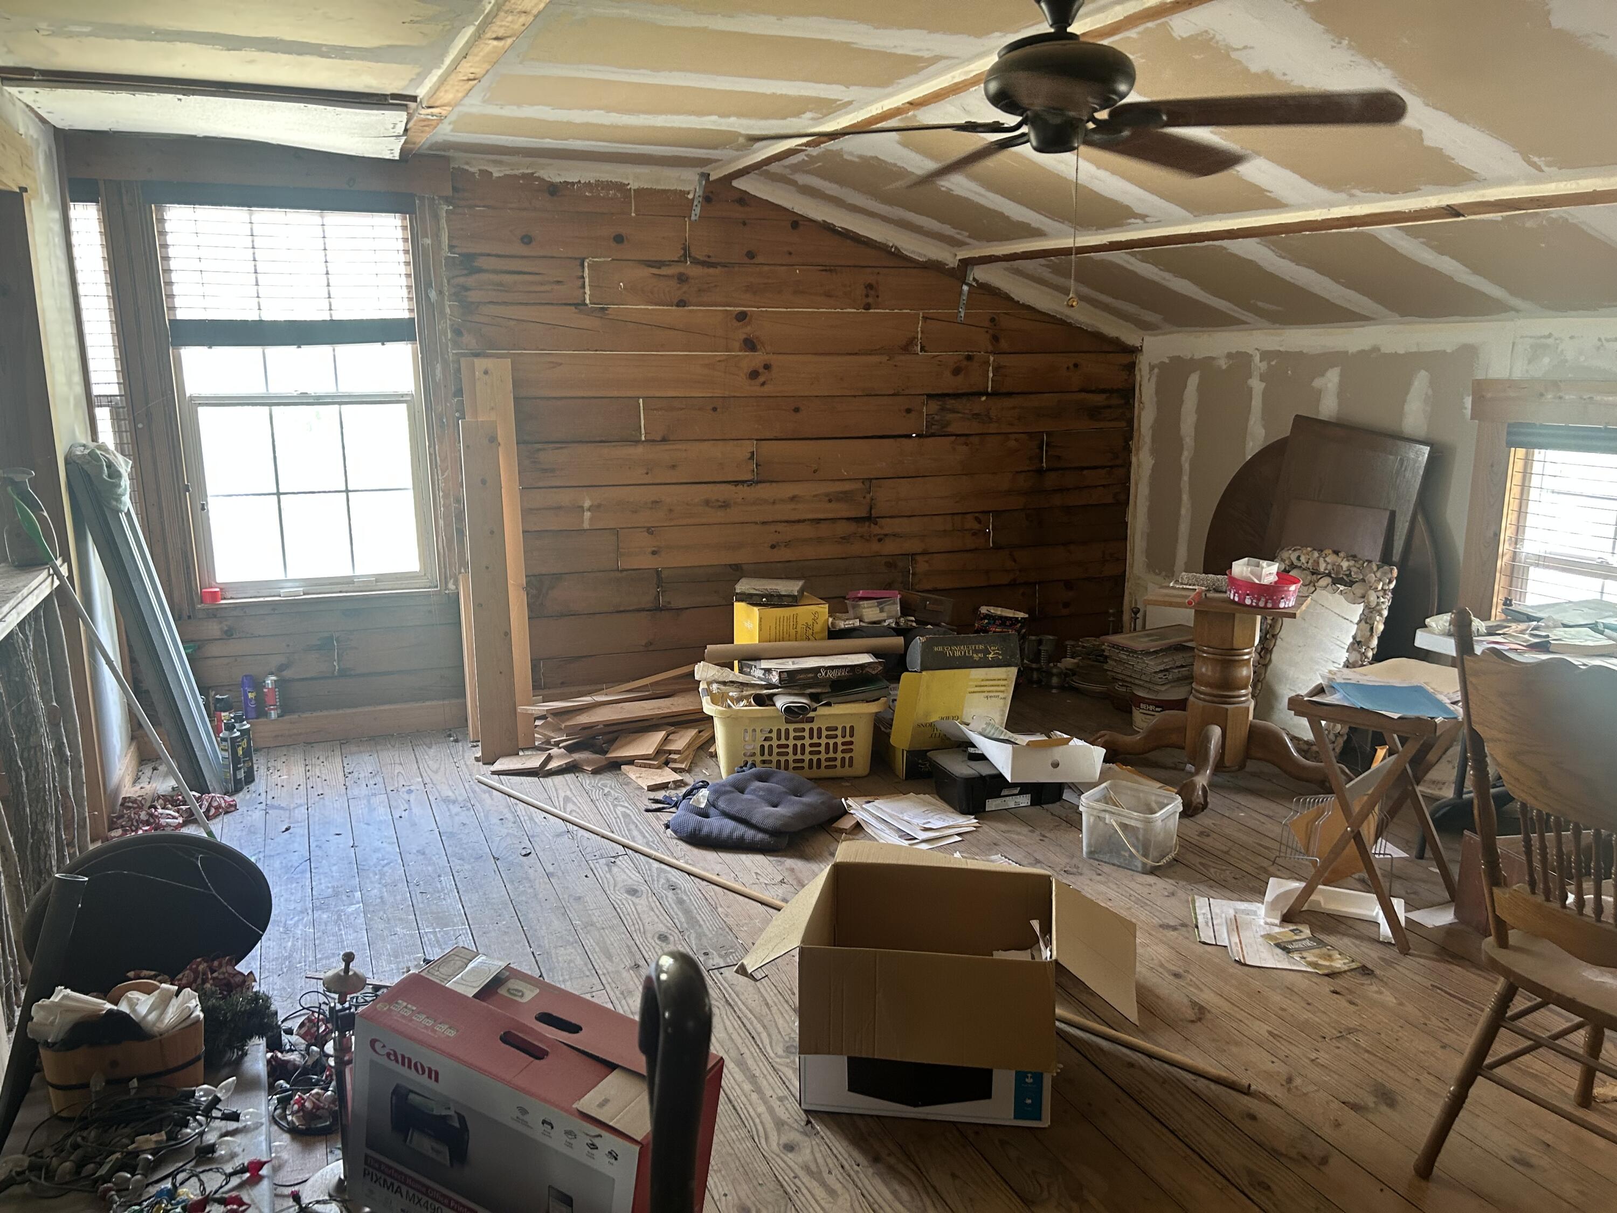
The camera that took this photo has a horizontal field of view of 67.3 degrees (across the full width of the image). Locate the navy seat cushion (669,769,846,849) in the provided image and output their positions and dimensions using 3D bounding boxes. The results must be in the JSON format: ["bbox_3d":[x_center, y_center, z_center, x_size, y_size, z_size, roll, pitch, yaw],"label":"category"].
[{"bbox_3d":[-0.158,0.655,3.974,0.465,0.115,0.430,4,12,22],"label":"navy seat cushion"}]

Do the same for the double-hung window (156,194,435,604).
[{"bbox_3d":[-1.958,-0.784,4.722,0.898,1.519,0.100,-4,12,-19],"label":"double-hung window"}]

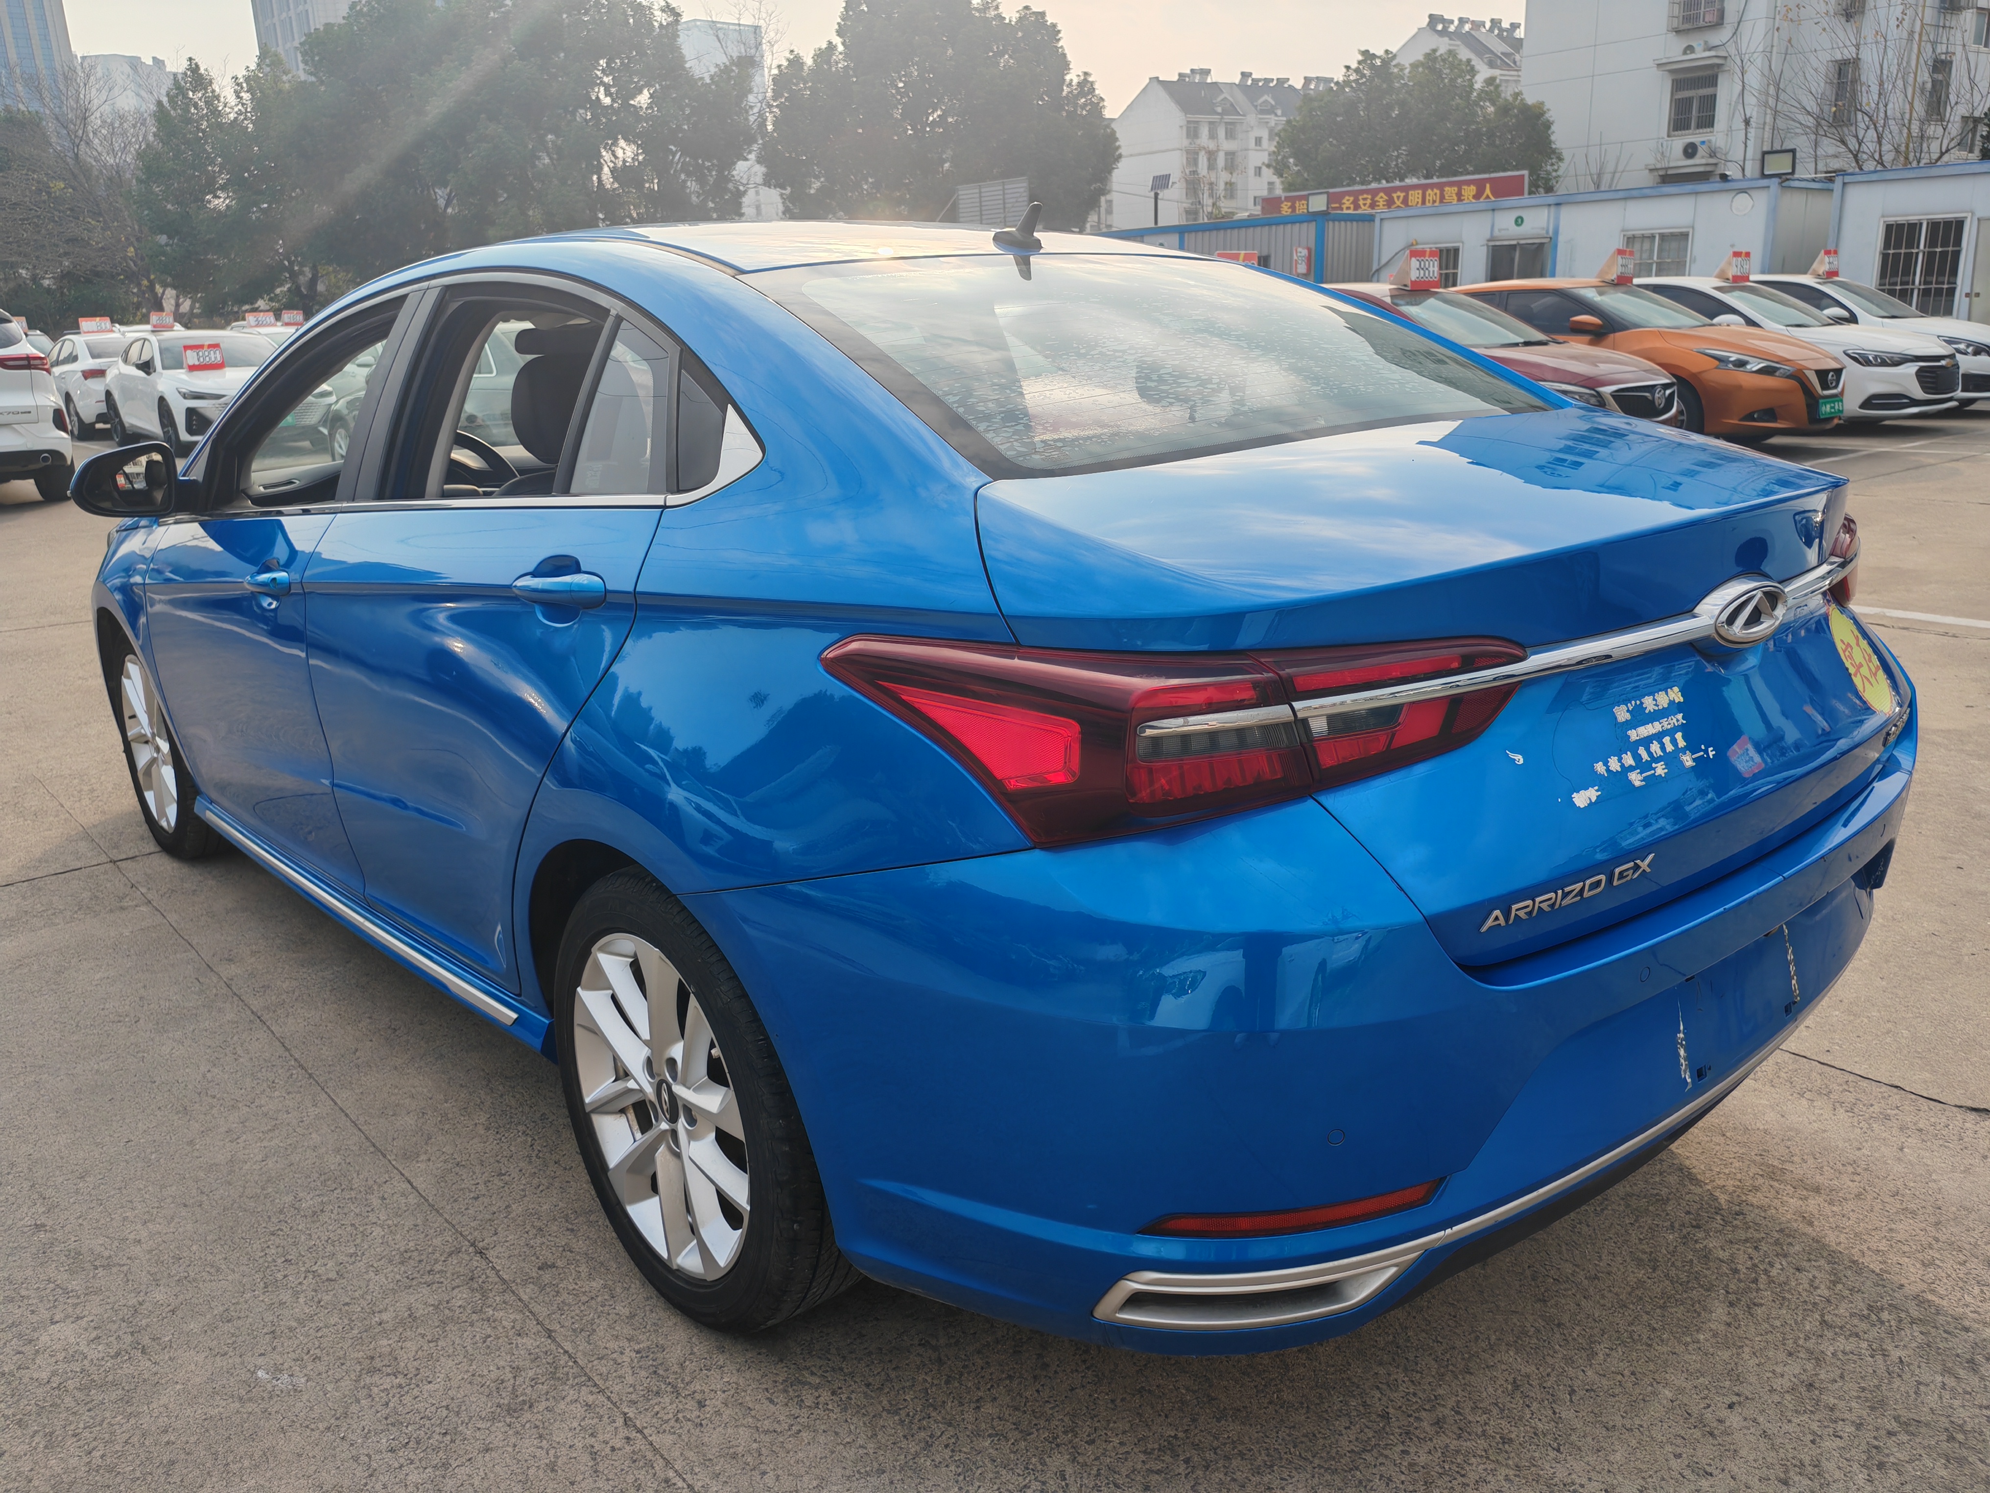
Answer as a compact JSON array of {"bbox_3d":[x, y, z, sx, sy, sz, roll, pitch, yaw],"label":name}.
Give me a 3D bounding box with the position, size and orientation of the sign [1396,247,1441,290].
[{"bbox_3d":[3.364,-3.825,12.467,0.395,0.290,0.220,-14,19,-37],"label":"sign"}]

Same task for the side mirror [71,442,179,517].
[{"bbox_3d":[-1.759,-0.533,3.119,0.200,0.140,0.130,-14,20,-38],"label":"side mirror"}]

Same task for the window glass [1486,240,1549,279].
[{"bbox_3d":[8.474,-7.661,25.270,0.060,1.100,1.302,-10,18,-28],"label":"window glass"}]

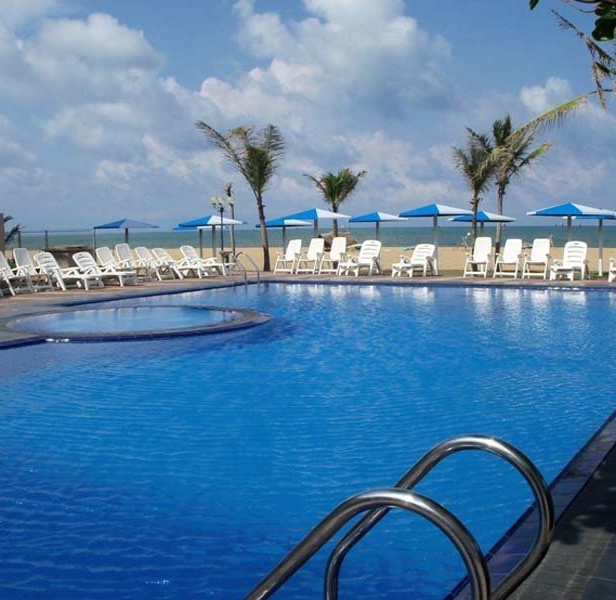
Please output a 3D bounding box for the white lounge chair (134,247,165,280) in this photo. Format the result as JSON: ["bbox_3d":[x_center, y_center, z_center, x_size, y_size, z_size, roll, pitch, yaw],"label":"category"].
[{"bbox_3d":[-4.452,-1.050,23.409,1.050,0.960,0.640,2,6,27],"label":"white lounge chair"}]

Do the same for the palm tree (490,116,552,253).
[{"bbox_3d":[7.511,-3.807,29.000,2.400,5.600,2.300,-1,5,0],"label":"palm tree"}]

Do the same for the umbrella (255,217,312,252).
[{"bbox_3d":[-0.950,-2.240,33.592,2.450,2.130,2.450,-1,5,0],"label":"umbrella"}]

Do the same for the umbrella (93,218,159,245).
[{"bbox_3d":[-6.417,-1.803,28.600,2.350,2.130,2.350,-1,5,0],"label":"umbrella"}]

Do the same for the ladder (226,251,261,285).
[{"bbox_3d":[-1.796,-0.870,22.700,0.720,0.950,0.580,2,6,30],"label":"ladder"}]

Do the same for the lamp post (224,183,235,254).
[{"bbox_3d":[-2.910,-2.652,30.148,0.360,3.400,0.360,-1,5,0],"label":"lamp post"}]

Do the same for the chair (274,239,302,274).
[{"bbox_3d":[-0.585,-1.361,25.610,0.640,1.080,0.820,2,6,31],"label":"chair"}]

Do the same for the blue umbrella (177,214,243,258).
[{"bbox_3d":[-3.274,-1.857,28.092,2.450,2.130,2.450,-1,5,0],"label":"blue umbrella"}]

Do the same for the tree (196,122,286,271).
[{"bbox_3d":[-2.165,-3.497,27.346,2.950,5.080,2.800,-1,5,0],"label":"tree"}]

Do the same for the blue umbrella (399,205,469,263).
[{"bbox_3d":[3.814,-1.810,24.200,2.350,2.150,2.350,-1,5,0],"label":"blue umbrella"}]

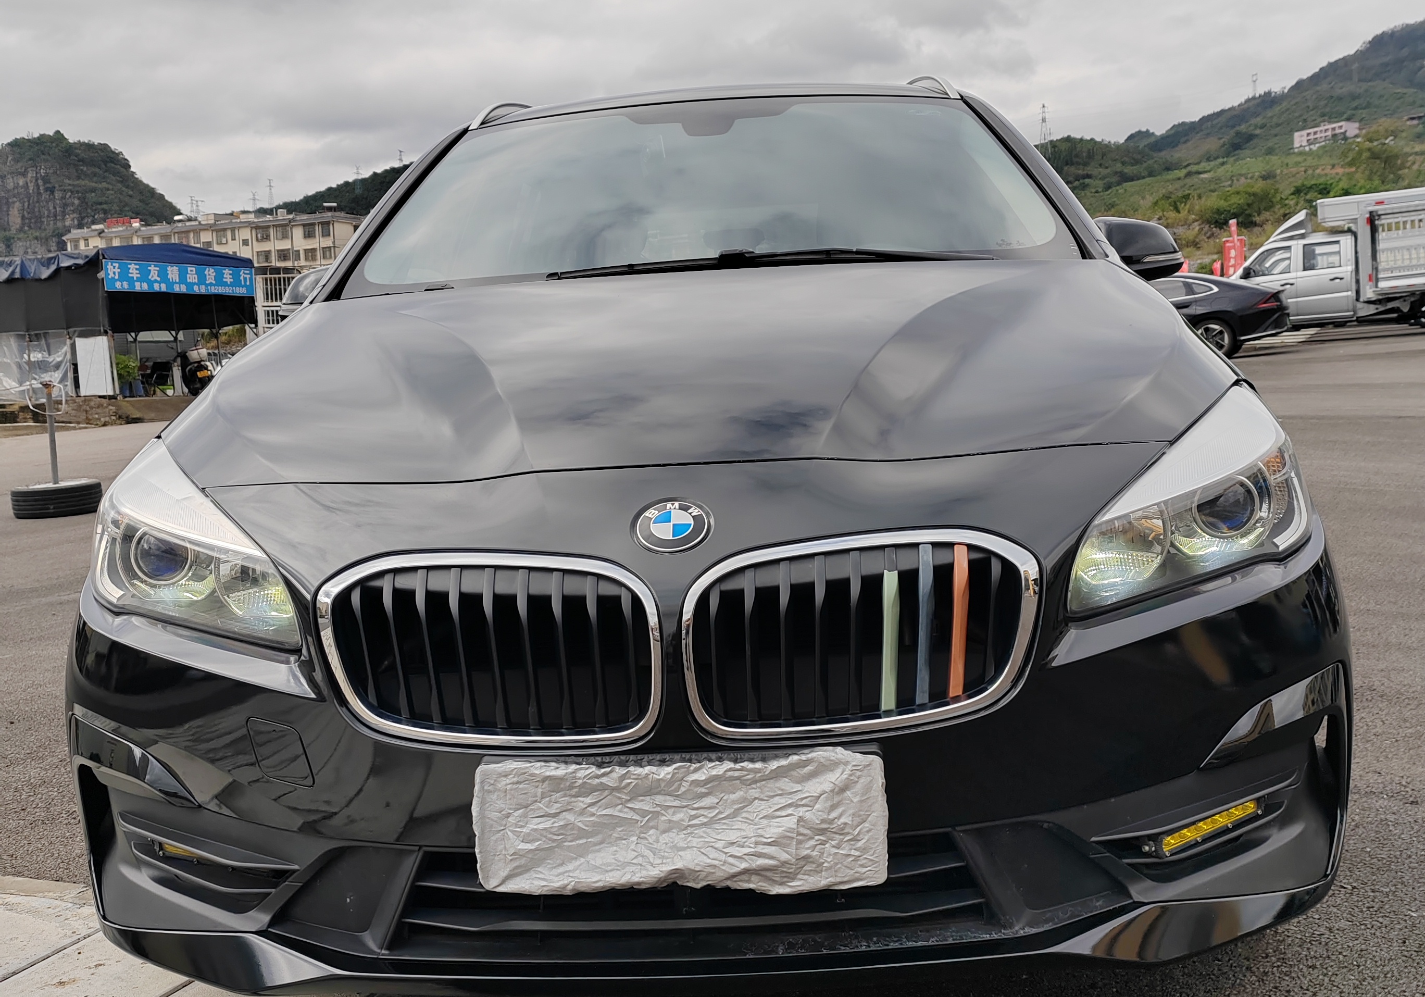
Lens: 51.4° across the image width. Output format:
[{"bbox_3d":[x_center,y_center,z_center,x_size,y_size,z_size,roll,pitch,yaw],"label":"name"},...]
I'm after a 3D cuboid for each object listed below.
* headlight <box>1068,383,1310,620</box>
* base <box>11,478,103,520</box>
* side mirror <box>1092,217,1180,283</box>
[{"bbox_3d":[0.609,-0.014,1.900,0.370,0.240,0.390,-4,8,-5],"label":"headlight"},{"bbox_3d":[-4.203,0.014,9.500,0.585,0.185,0.585,-3,6,0],"label":"base"},{"bbox_3d":[0.907,-0.533,3.188,0.210,0.150,0.130,-3,8,3],"label":"side mirror"}]

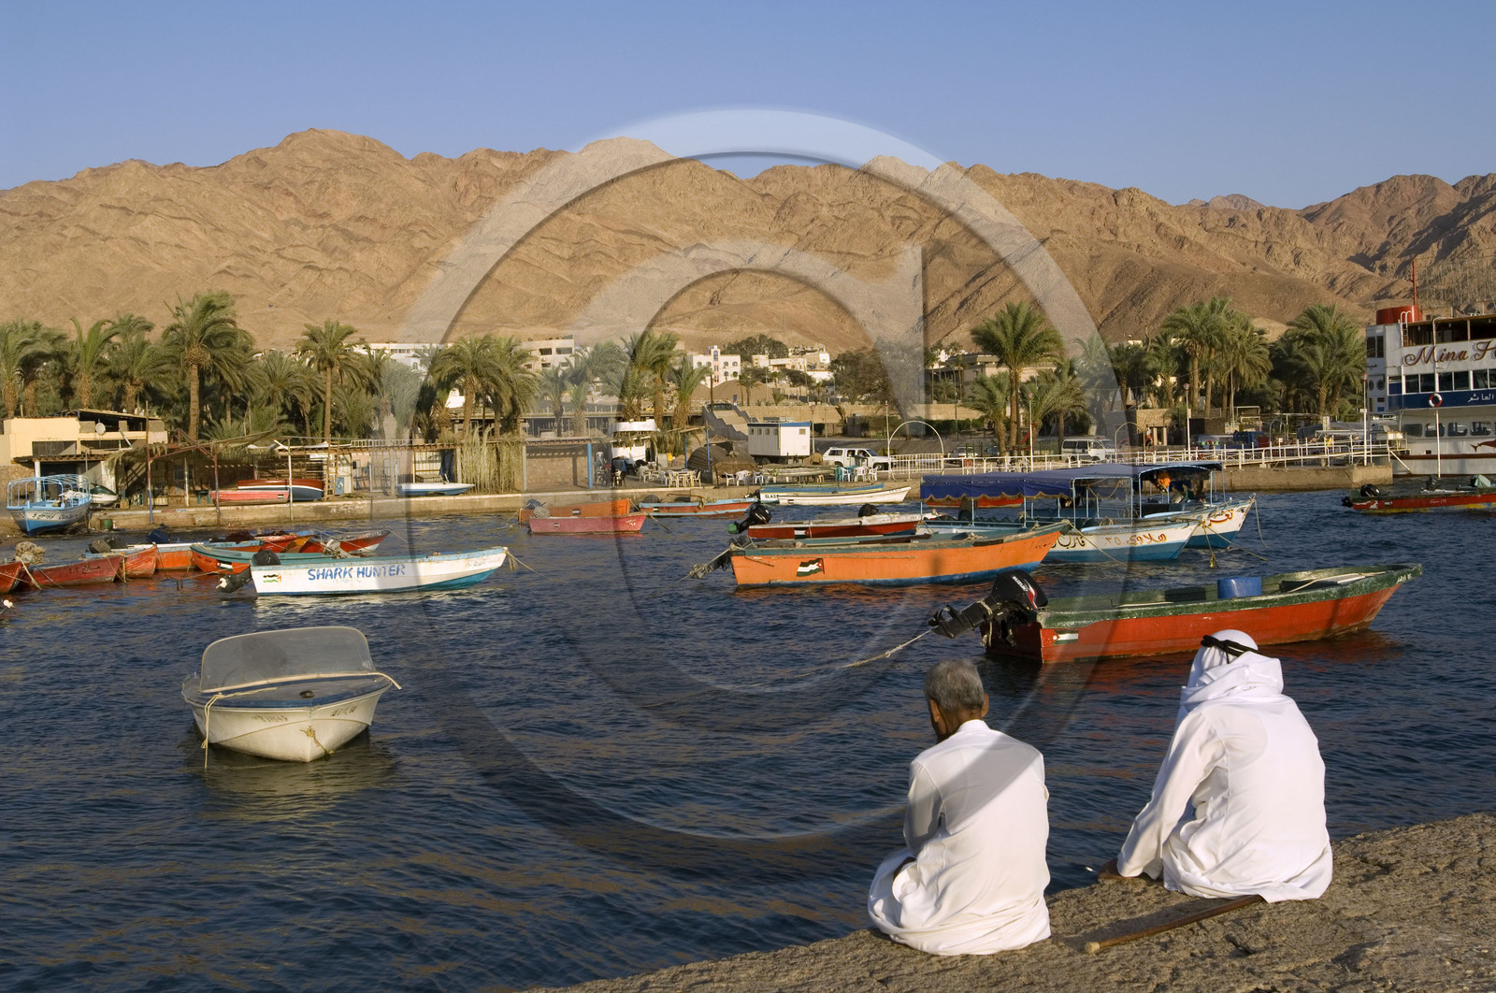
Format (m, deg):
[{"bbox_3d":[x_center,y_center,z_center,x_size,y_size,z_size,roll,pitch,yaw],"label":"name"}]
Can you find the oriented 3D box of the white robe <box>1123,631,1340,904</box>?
[{"bbox_3d":[1.577,0.898,5.389,0.580,0.890,0.620,-1,2,-27],"label":"white robe"}]

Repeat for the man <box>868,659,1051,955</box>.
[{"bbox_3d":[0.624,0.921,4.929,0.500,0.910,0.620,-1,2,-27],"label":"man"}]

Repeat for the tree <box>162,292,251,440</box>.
[{"bbox_3d":[-36.815,-7.665,110.000,6.200,12.400,6.200,-2,1,0],"label":"tree"}]

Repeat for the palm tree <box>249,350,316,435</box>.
[{"bbox_3d":[-30.213,-5.952,105.000,4.400,7.200,4.400,-2,2,0],"label":"palm tree"}]

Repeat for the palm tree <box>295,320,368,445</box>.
[{"bbox_3d":[-29.263,-7.120,114.000,5.300,10.800,5.300,-2,1,0],"label":"palm tree"}]

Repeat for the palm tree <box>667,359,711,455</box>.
[{"bbox_3d":[-3.537,-4.935,96.897,3.000,6.200,3.000,0,2,0],"label":"palm tree"}]

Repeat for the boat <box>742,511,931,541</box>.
[{"bbox_3d":[2.768,0.781,44.640,5.350,0.850,1.600,-1,2,0],"label":"boat"}]

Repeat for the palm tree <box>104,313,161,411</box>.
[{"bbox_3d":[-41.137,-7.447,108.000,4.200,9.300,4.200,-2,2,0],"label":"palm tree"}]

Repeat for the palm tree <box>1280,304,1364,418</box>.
[{"bbox_3d":[48.621,-10.535,137.000,7.200,11.600,7.000,-2,1,0],"label":"palm tree"}]

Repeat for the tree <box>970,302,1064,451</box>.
[{"bbox_3d":[20.714,-8.891,125.000,7.221,12.275,7.221,-1,2,0],"label":"tree"}]

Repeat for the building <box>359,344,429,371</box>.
[{"bbox_3d":[-87.082,-32.934,399.208,18.000,8.500,12.000,0,2,0],"label":"building"}]

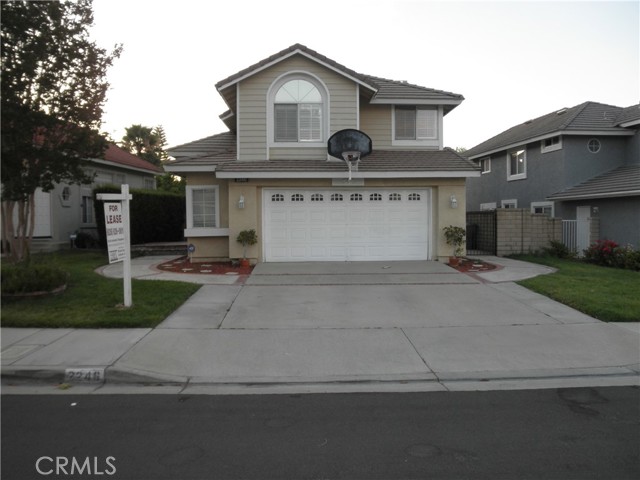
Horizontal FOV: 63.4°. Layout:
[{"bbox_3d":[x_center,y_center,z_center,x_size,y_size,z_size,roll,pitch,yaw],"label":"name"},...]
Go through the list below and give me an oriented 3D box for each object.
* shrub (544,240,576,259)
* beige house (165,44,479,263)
[{"bbox_3d":[7.990,0.310,17.200,1.030,0.620,0.900,0,2,-2],"label":"shrub"},{"bbox_3d":[-0.580,-2.900,19.900,9.700,6.800,10.800,0,2,-2],"label":"beige house"}]

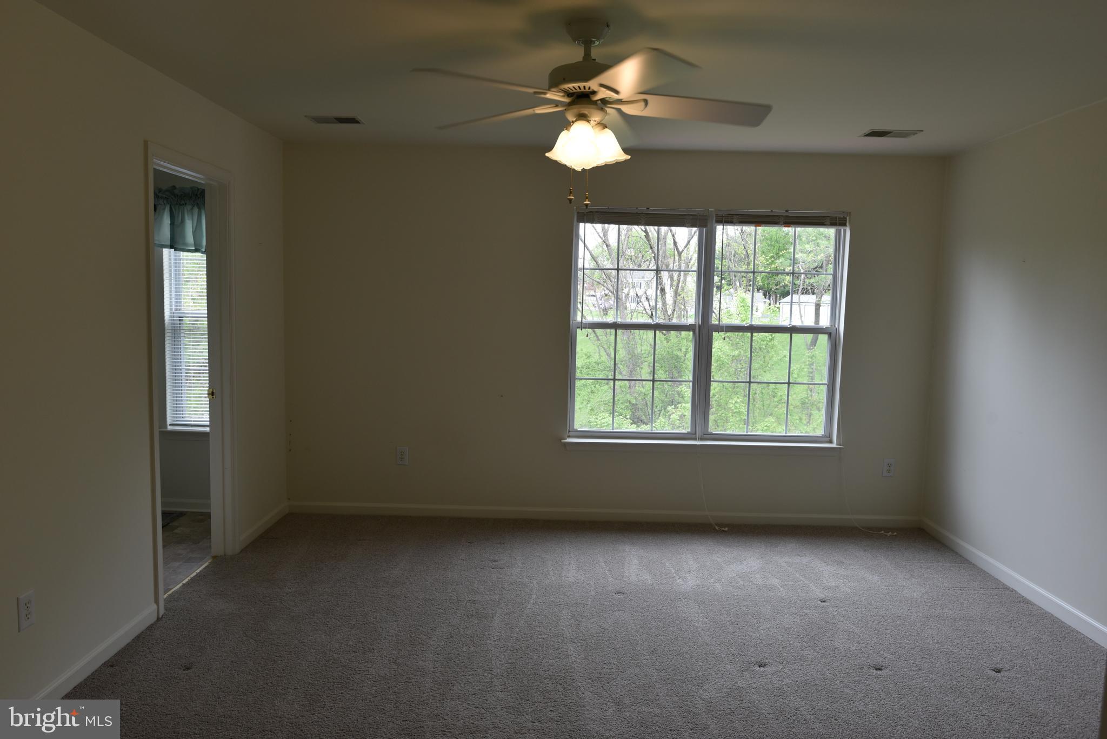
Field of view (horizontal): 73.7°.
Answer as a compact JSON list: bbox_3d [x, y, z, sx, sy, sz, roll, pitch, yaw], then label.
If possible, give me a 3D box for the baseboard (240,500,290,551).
[{"bbox_3d":[-1.765,0.957,4.528,0.016,0.083,0.788,1,6,0],"label":"baseboard"}]

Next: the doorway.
[{"bbox_3d":[-1.799,0.035,3.620,0.130,2.098,0.830,1,6,0],"label":"doorway"}]

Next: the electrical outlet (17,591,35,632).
[{"bbox_3d":[-1.763,0.810,2.477,0.009,0.115,0.074,1,6,0],"label":"electrical outlet"}]

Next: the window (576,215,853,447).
[{"bbox_3d":[1.000,-0.272,4.830,1.758,1.494,0.099,1,6,0],"label":"window"}]

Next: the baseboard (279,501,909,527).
[{"bbox_3d":[0.336,0.968,4.914,4.217,0.083,0.016,1,6,0],"label":"baseboard"}]

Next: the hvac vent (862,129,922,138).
[{"bbox_3d":[1.870,-1.299,4.105,0.296,0.018,0.200,1,6,0],"label":"hvac vent"}]

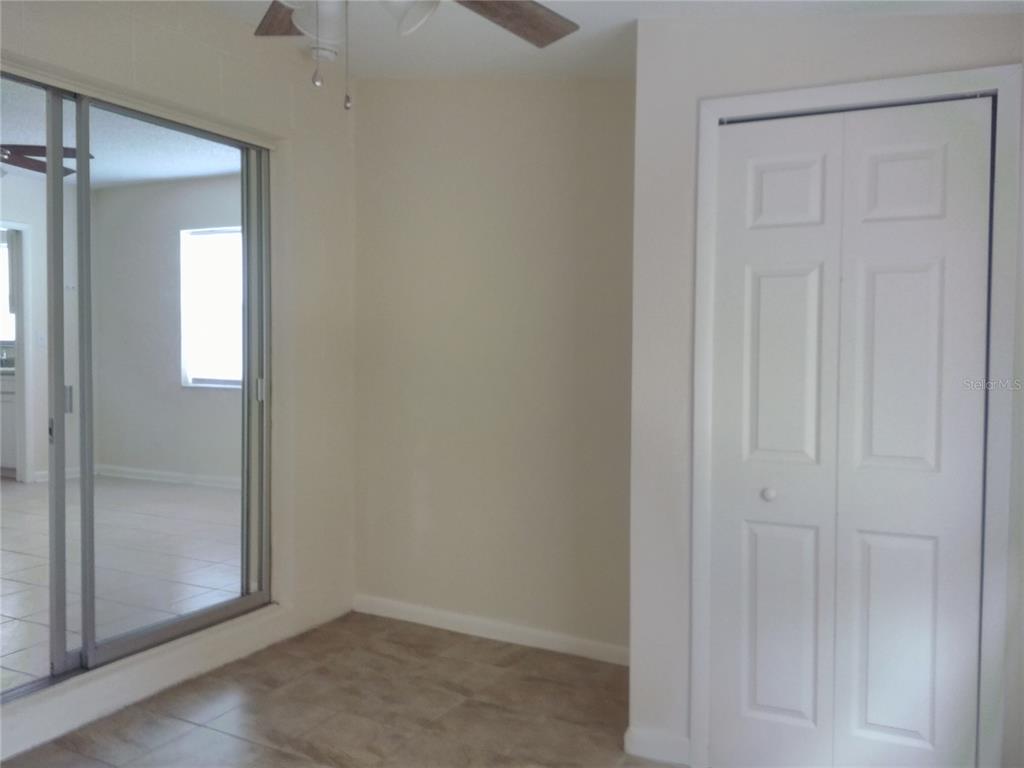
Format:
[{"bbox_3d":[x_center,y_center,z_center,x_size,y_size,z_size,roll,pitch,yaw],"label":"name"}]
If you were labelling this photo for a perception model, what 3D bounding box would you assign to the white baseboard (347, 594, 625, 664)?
[{"bbox_3d":[-0.076,1.153,3.878,1.699,0.088,0.016,2,2,28],"label":"white baseboard"}]

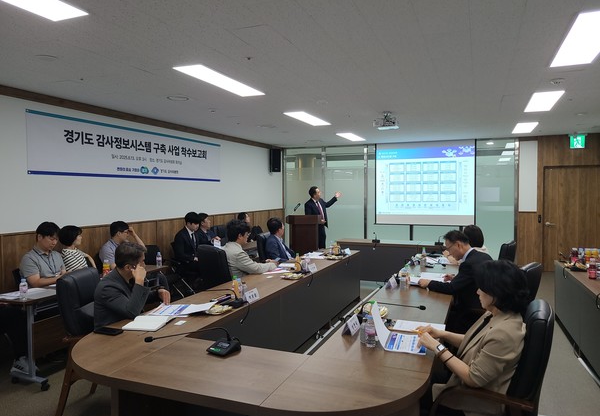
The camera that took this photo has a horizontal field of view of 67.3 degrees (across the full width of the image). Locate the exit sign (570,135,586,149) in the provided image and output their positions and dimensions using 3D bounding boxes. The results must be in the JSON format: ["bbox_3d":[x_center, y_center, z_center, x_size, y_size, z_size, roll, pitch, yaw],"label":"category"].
[{"bbox_3d":[5.195,-1.241,8.440,0.253,0.273,0.061,0,2,22],"label":"exit sign"}]

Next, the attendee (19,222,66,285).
[{"bbox_3d":[-2.382,0.796,4.352,0.769,1.295,0.546,0,2,22],"label":"attendee"}]

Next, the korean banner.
[{"bbox_3d":[-2.215,-0.775,6.685,0.020,0.688,3.916,0,2,22],"label":"korean banner"}]

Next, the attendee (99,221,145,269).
[{"bbox_3d":[-1.990,0.778,5.394,0.789,1.265,0.526,0,2,2],"label":"attendee"}]

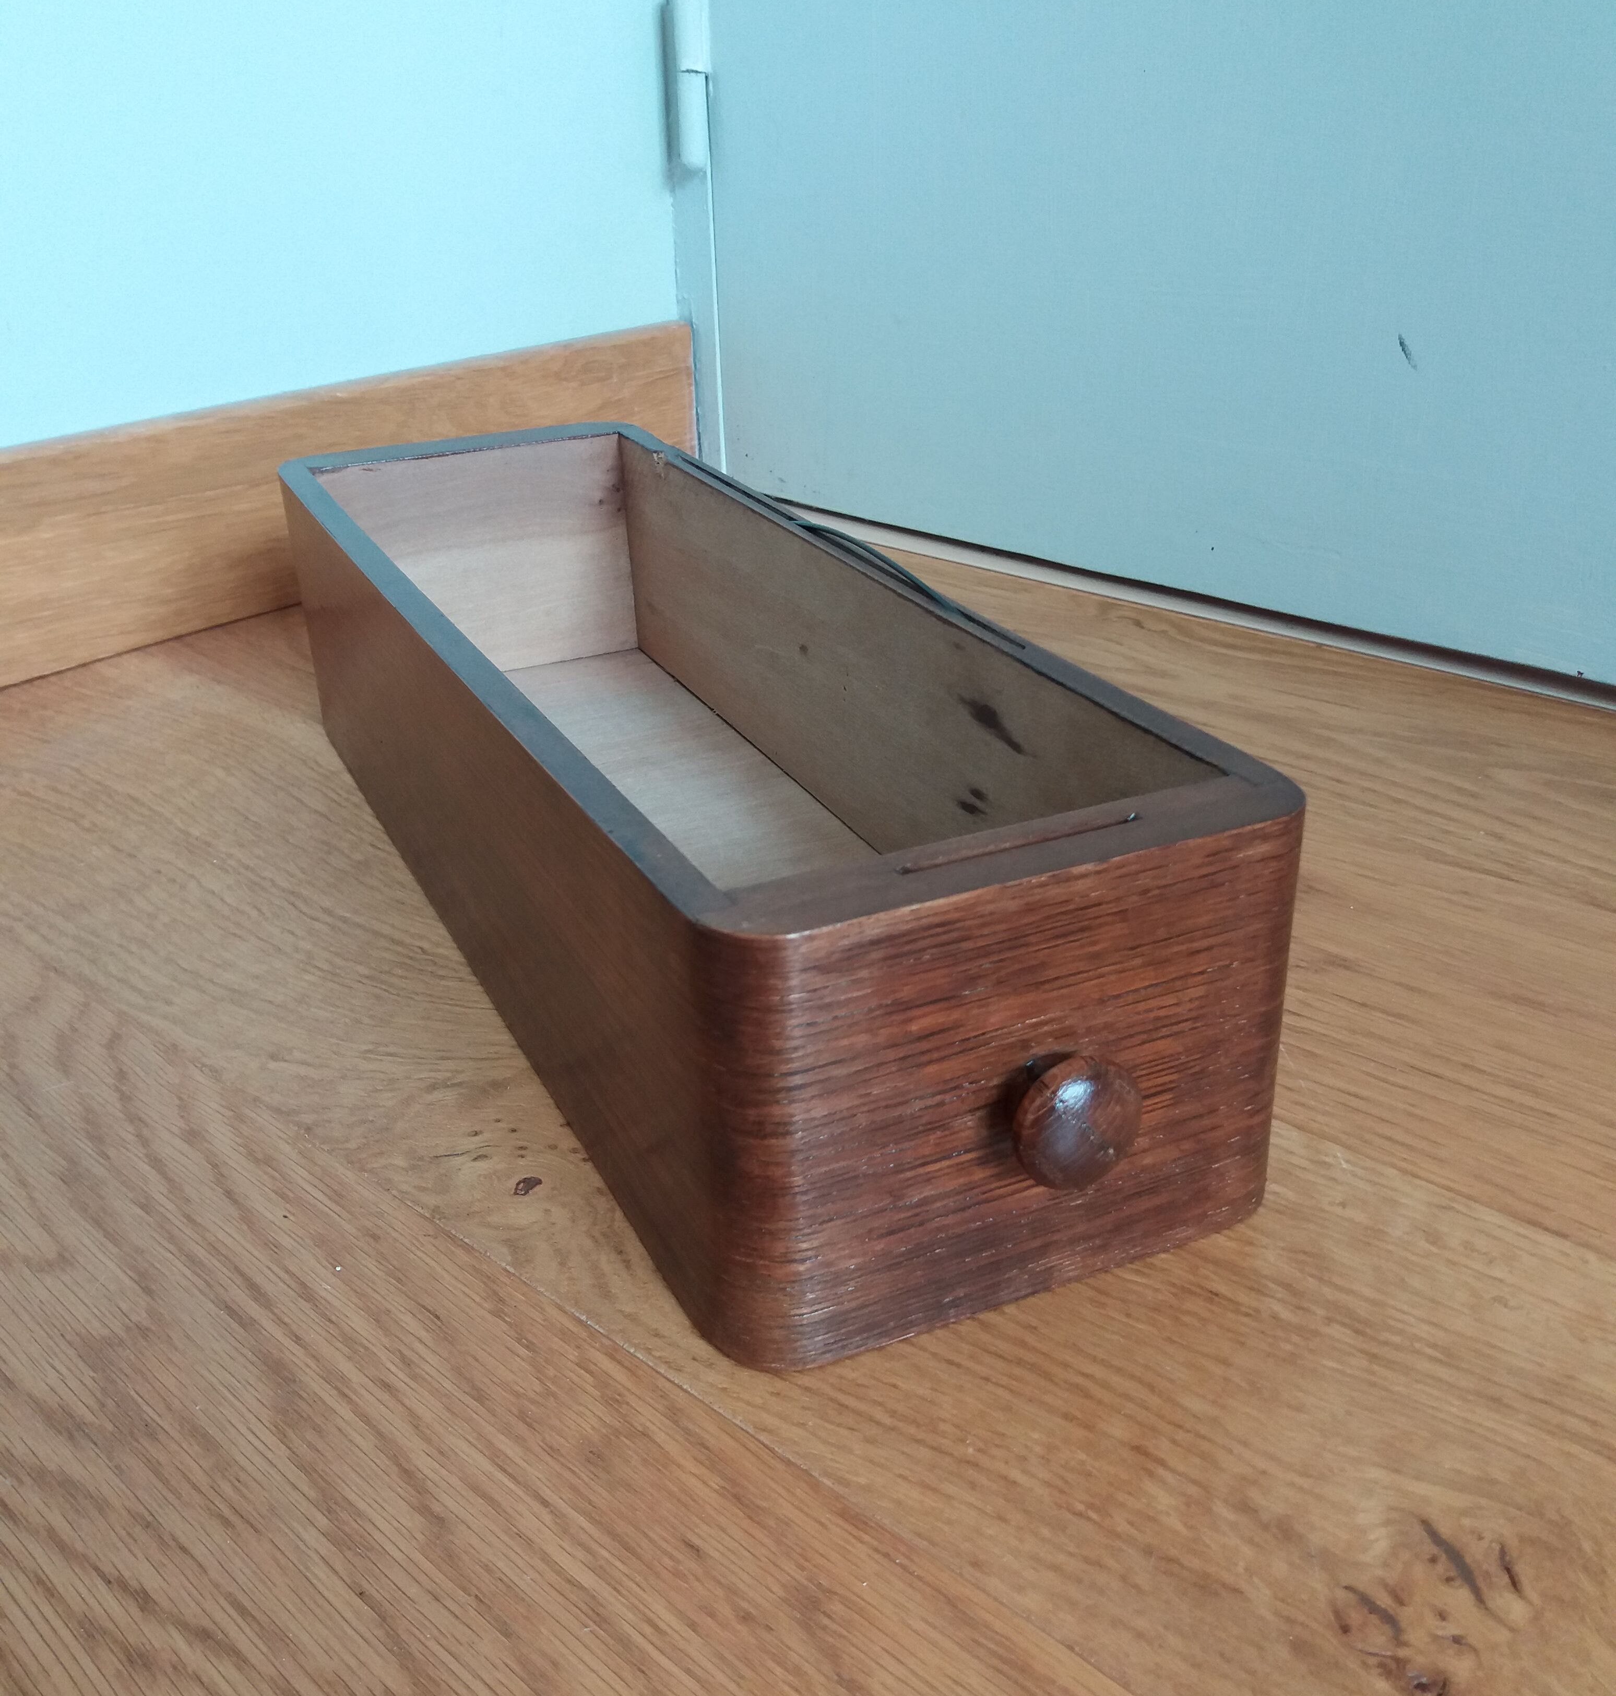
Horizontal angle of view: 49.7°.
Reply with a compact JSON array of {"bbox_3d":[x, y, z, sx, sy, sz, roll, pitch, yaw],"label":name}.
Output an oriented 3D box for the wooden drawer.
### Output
[{"bbox_3d":[-0.039,-0.028,0.497,0.133,0.096,0.435,-13,28,-22],"label":"wooden drawer"}]

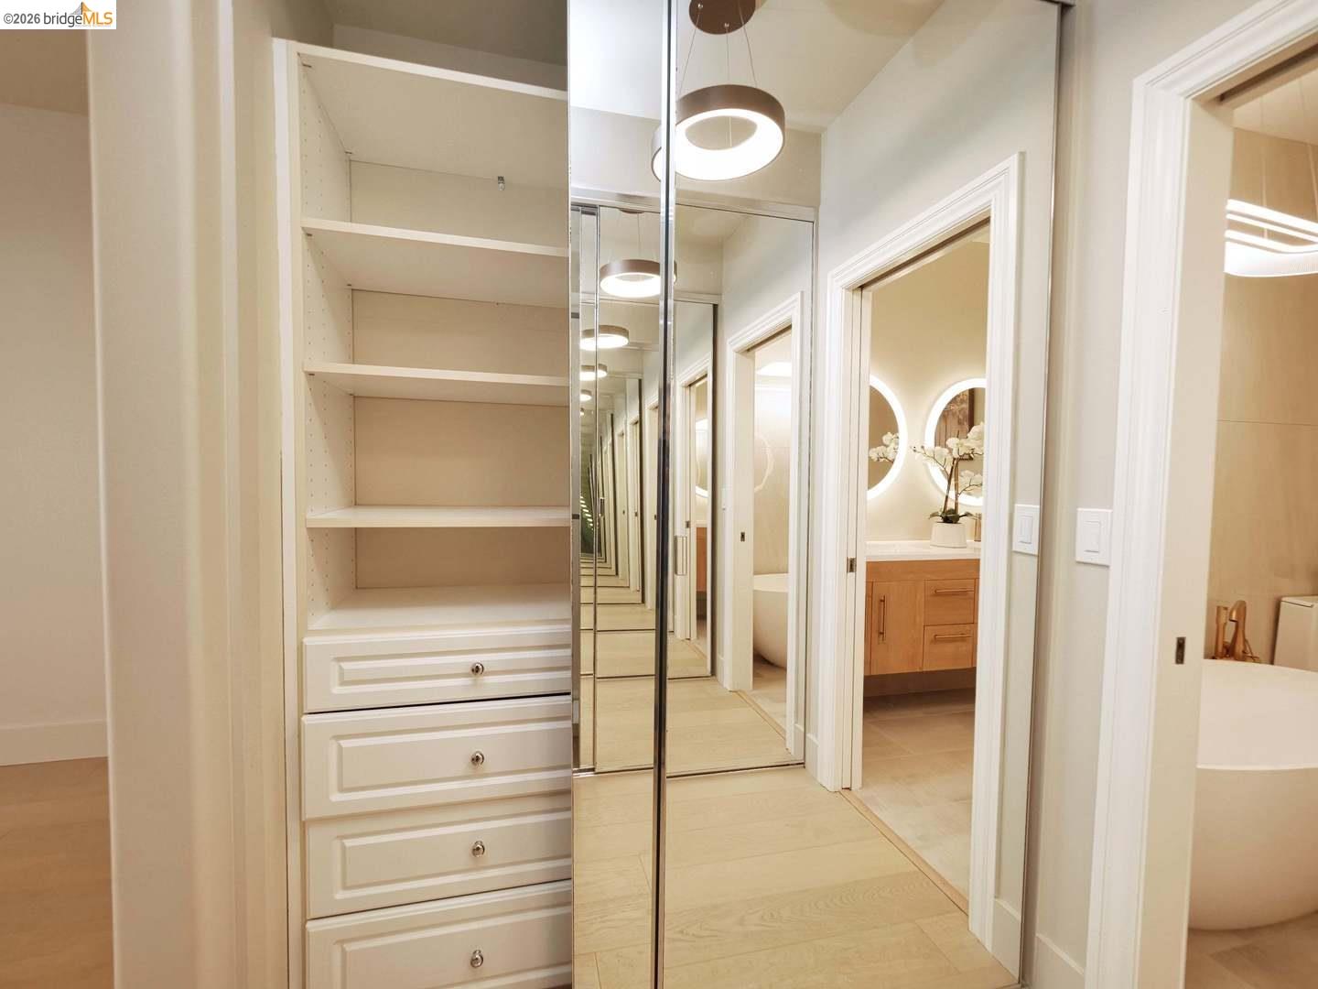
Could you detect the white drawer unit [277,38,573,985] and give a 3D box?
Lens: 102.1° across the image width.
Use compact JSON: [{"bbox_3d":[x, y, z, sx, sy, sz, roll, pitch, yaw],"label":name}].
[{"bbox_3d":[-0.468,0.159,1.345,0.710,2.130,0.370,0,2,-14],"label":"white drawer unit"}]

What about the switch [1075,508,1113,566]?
[{"bbox_3d":[0.953,0.094,1.174,0.011,0.119,0.073,0,2,-14],"label":"switch"}]

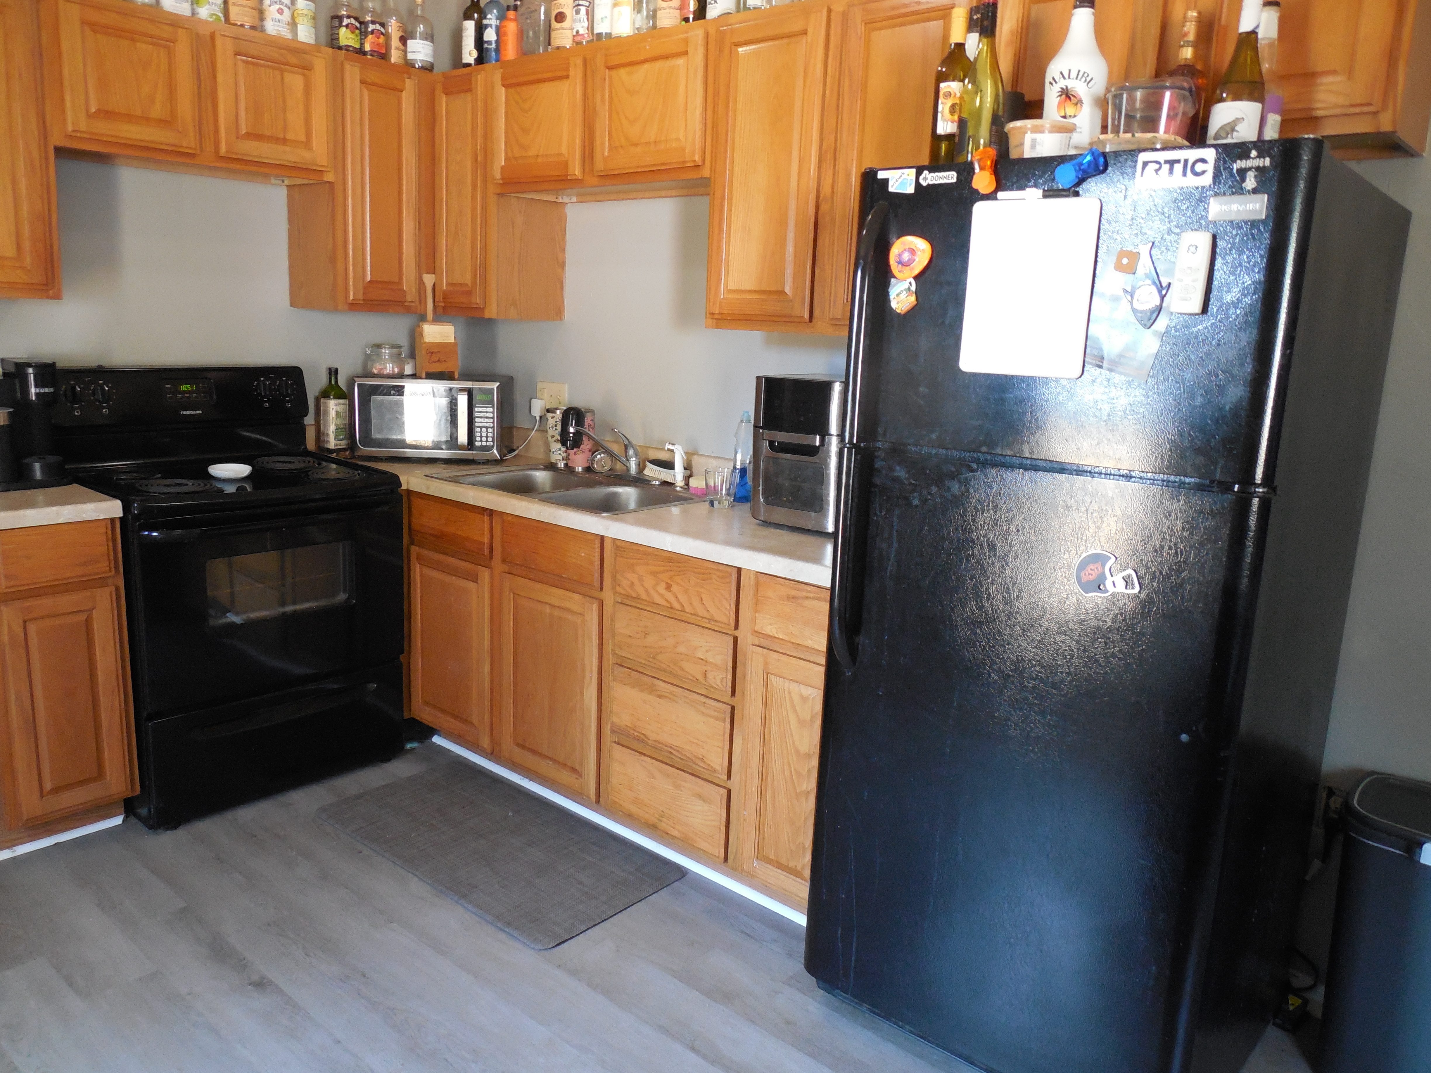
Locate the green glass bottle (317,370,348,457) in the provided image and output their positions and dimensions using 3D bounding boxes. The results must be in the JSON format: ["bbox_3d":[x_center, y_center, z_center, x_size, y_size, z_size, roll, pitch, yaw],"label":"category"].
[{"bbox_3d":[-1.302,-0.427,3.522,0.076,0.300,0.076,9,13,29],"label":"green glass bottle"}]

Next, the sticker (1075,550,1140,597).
[{"bbox_3d":[0.642,0.063,1.691,0.107,0.075,0.004,-3,5,42],"label":"sticker"}]

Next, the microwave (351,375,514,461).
[{"bbox_3d":[-0.964,-0.415,3.591,0.470,0.272,0.384,2,12,-5],"label":"microwave"}]

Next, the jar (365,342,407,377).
[{"bbox_3d":[-1.131,-0.611,3.556,0.128,0.112,0.120,-1,12,-18],"label":"jar"}]

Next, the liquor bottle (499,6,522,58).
[{"bbox_3d":[-0.639,-1.555,3.238,0.072,0.190,0.070,1,12,-6],"label":"liquor bottle"}]

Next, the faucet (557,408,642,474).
[{"bbox_3d":[-0.359,-0.300,3.296,0.265,0.212,0.090,2,12,-4],"label":"faucet"}]

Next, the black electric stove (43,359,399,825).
[{"bbox_3d":[-1.439,0.116,3.111,0.690,1.203,0.760,12,15,39],"label":"black electric stove"}]

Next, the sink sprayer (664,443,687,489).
[{"bbox_3d":[-0.117,-0.213,3.130,0.067,0.138,0.044,1,12,-8],"label":"sink sprayer"}]

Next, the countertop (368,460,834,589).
[{"bbox_3d":[-0.362,-0.125,3.110,2.270,0.042,0.640,12,15,39],"label":"countertop"}]

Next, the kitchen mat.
[{"bbox_3d":[-0.606,0.823,2.806,1.000,0.014,0.495,12,15,37],"label":"kitchen mat"}]

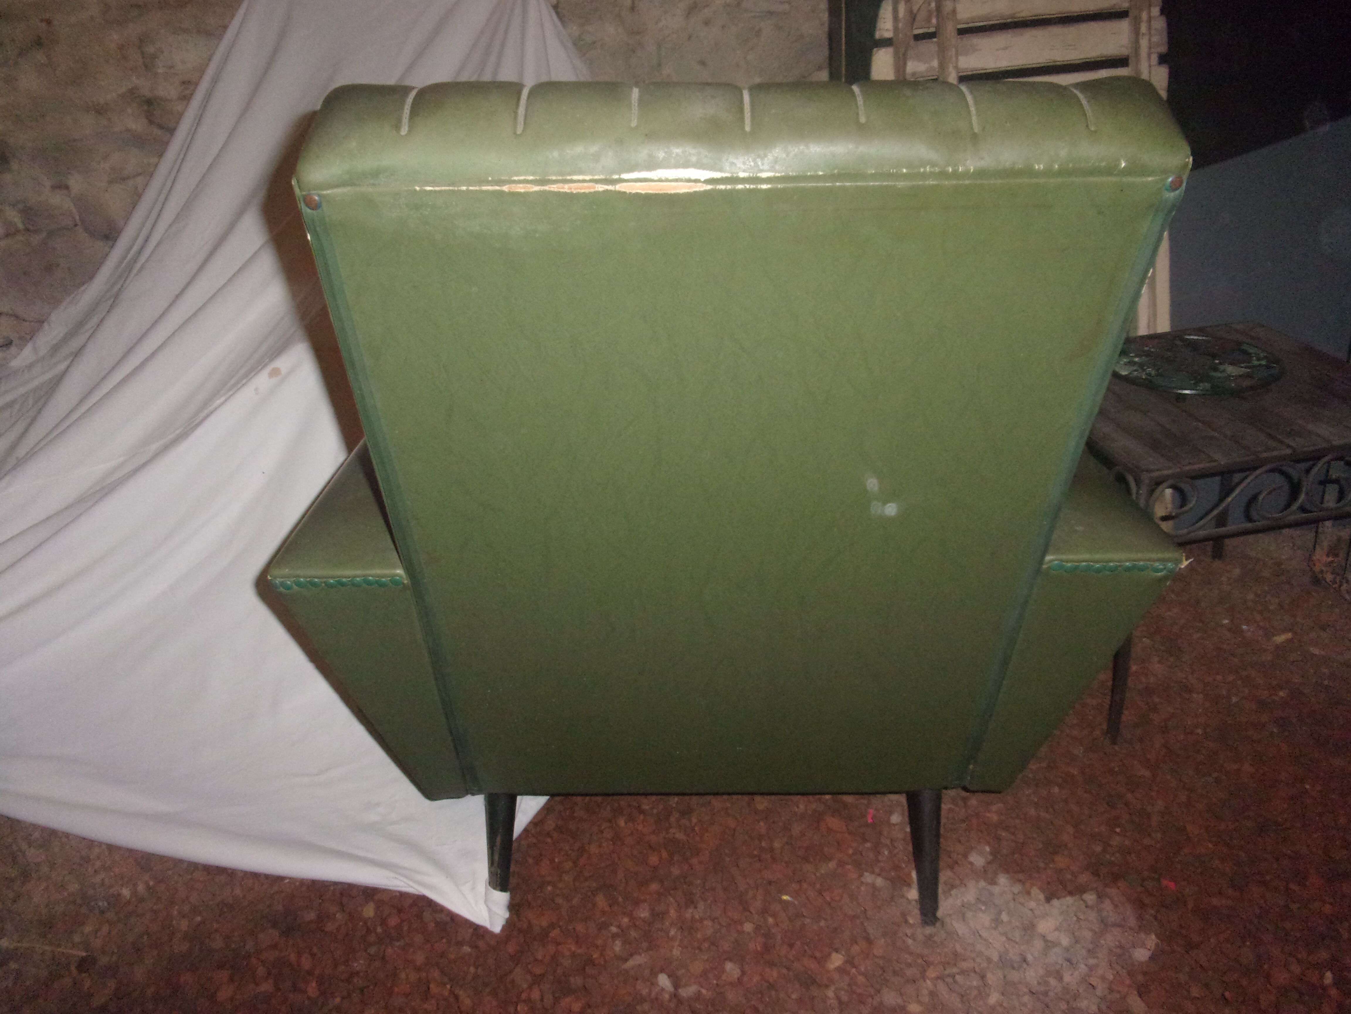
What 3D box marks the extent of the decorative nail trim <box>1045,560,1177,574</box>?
[{"bbox_3d":[0.351,0.047,0.883,0.106,0.011,0.006,-1,27,1],"label":"decorative nail trim"}]

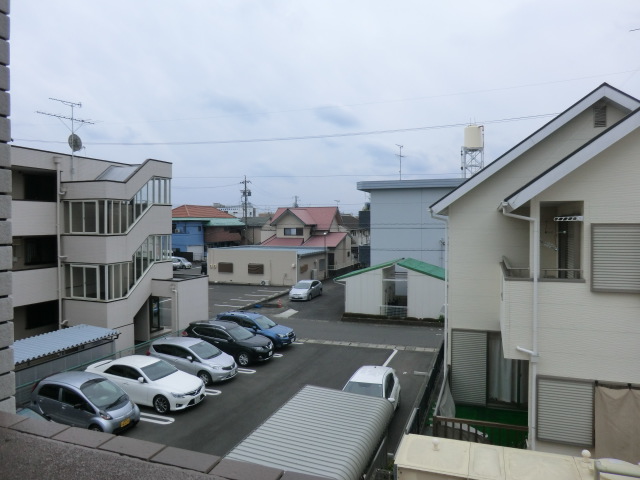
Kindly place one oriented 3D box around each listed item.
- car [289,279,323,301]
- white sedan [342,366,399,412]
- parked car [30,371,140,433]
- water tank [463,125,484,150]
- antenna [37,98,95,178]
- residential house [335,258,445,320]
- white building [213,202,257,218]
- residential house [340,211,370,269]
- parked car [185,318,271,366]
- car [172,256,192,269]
[{"bbox_3d":[-1.156,4.409,39.300,1.740,1.490,4.420,1,2,21],"label":"car"},{"bbox_3d":[1.630,5.402,14.850,1.700,1.470,4.400,0,2,20],"label":"white sedan"},{"bbox_3d":[-7.734,5.374,14.574,3.400,1.580,1.475,1,2,21],"label":"parked car"},{"bbox_3d":[18.083,-11.943,51.597,2.150,2.550,2.150,1,2,22],"label":"water tank"},{"bbox_3d":[-11.529,-4.598,20.100,1.100,3.550,2.550,1,2,31],"label":"antenna"},{"bbox_3d":[5.667,3.227,30.659,8.534,3.860,4.400,1,2,22],"label":"residential house"},{"bbox_3d":[-27.094,-4.385,139.931,15.000,14.200,11.000,0,2,-2],"label":"white building"},{"bbox_3d":[5.521,0.203,71.000,9.000,8.300,8.000,0,2,20],"label":"residential house"},{"bbox_3d":[-4.285,4.748,21.091,4.640,1.720,1.820,1,2,24],"label":"parked car"},{"bbox_3d":[-20.354,3.282,62.500,4.200,1.520,1.700,0,2,15],"label":"car"}]

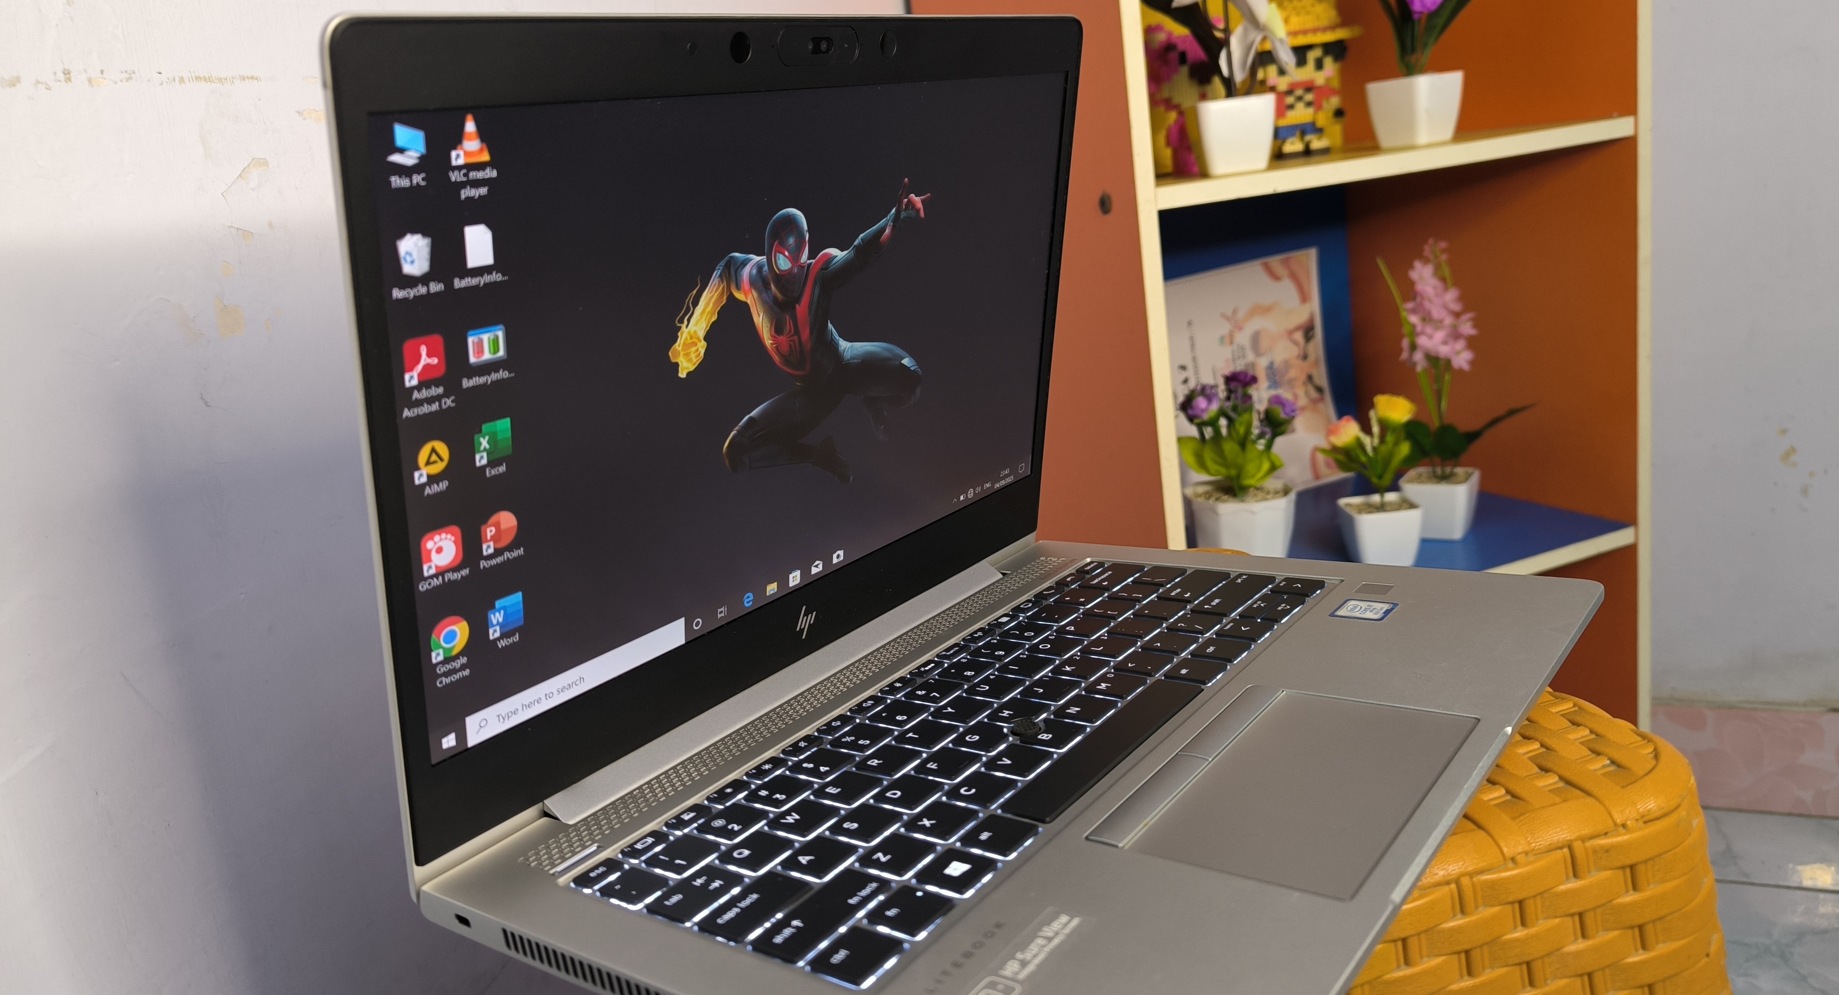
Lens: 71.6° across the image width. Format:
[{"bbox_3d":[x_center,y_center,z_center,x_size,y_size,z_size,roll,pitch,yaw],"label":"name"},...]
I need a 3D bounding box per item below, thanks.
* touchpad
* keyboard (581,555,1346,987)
[{"bbox_3d":[0.102,0.073,0.330,0.054,0.003,0.098,2,17,38],"label":"touchpad"},{"bbox_3d":[0.029,0.067,0.402,0.103,0.005,0.272,2,17,38],"label":"keyboard"}]

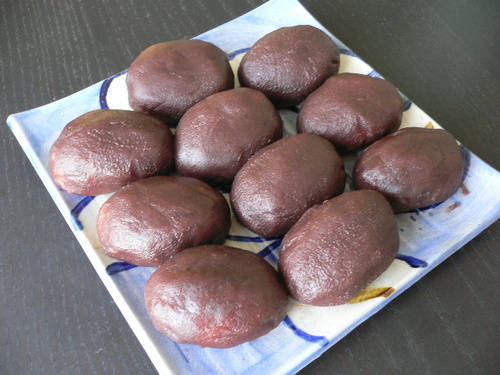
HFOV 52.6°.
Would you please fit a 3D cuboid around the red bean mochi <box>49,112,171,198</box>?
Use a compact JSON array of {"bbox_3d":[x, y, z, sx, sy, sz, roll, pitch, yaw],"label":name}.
[{"bbox_3d":[-0.076,-0.020,0.280,0.068,0.034,0.051,-14,61,-9],"label":"red bean mochi"}]

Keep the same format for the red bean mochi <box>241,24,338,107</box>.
[{"bbox_3d":[0.025,-0.077,0.315,0.069,0.034,0.054,-32,65,-18],"label":"red bean mochi"}]

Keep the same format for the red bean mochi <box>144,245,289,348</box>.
[{"bbox_3d":[-0.016,0.051,0.239,0.069,0.034,0.050,0,60,-1],"label":"red bean mochi"}]

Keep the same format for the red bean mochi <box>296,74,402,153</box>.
[{"bbox_3d":[0.060,-0.045,0.298,0.066,0.033,0.049,-18,62,-11],"label":"red bean mochi"}]

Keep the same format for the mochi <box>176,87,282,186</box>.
[{"bbox_3d":[-0.012,-0.030,0.286,0.055,0.035,0.068,38,66,19],"label":"mochi"}]

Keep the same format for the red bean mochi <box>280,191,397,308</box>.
[{"bbox_3d":[0.045,0.029,0.253,0.070,0.035,0.049,-37,67,-20],"label":"red bean mochi"}]

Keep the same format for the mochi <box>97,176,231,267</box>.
[{"bbox_3d":[-0.043,0.017,0.259,0.069,0.033,0.051,-2,60,-3],"label":"mochi"}]

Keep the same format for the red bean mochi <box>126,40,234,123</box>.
[{"bbox_3d":[-0.042,-0.066,0.307,0.066,0.034,0.059,-17,62,-11],"label":"red bean mochi"}]

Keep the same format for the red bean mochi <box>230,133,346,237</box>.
[{"bbox_3d":[0.021,-0.003,0.271,0.069,0.035,0.051,-37,67,-20],"label":"red bean mochi"}]

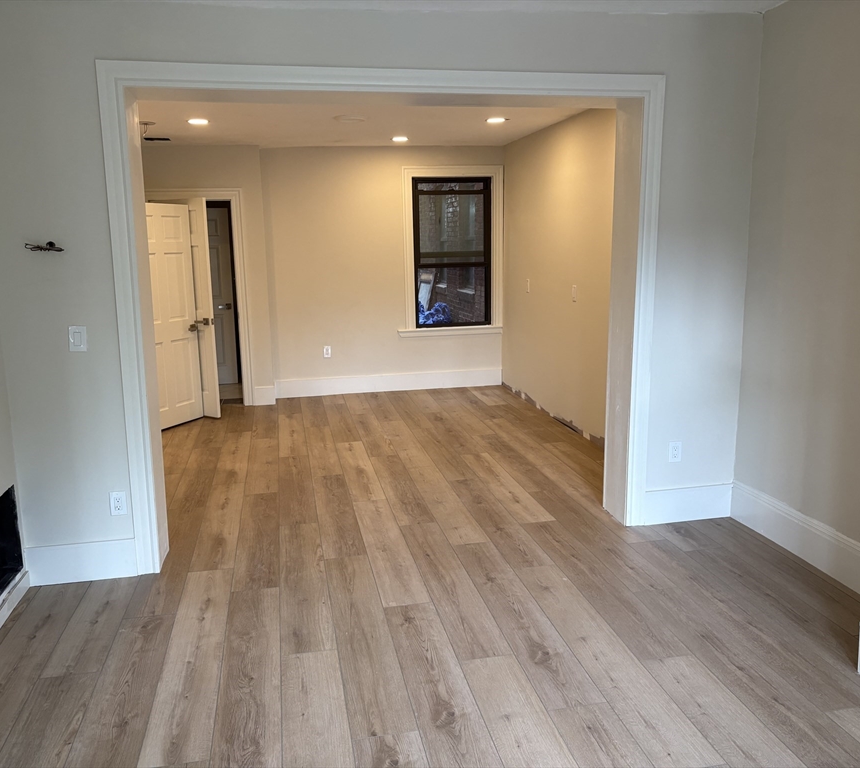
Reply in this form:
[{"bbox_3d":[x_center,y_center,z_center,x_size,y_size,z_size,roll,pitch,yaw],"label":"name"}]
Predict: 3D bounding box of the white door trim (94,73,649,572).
[{"bbox_3d":[-0.129,-0.317,3.970,2.787,2.466,0.040,-3,11,-12],"label":"white door trim"}]

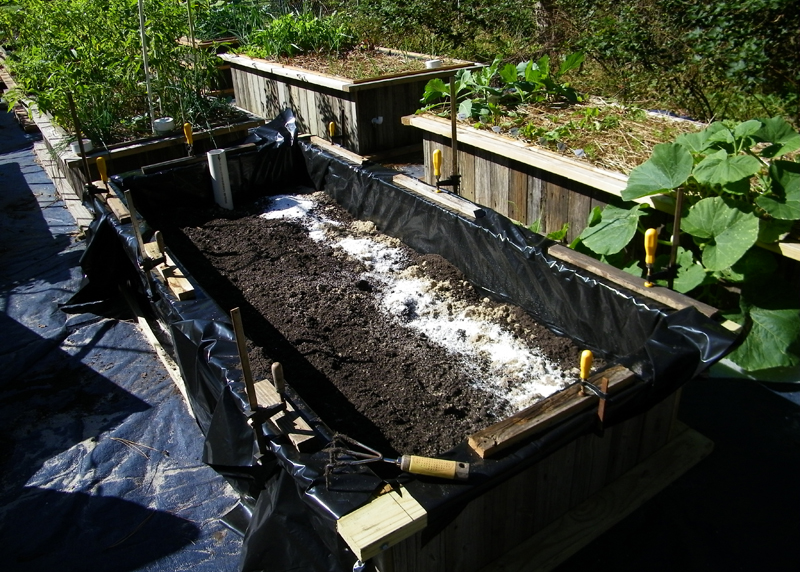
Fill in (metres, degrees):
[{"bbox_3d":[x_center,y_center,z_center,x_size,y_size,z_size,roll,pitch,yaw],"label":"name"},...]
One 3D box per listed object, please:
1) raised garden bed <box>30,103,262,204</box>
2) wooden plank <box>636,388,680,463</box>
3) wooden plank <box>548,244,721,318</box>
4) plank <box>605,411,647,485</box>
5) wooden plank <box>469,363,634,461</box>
[{"bbox_3d":[-2.226,-1.243,5.388,1.337,0.478,2.720,-20,32,-28],"label":"raised garden bed"},{"bbox_3d":[0.795,0.364,1.987,0.153,0.371,0.019,-20,32,-28],"label":"wooden plank"},{"bbox_3d":[0.781,-0.019,2.252,0.057,0.030,0.677,-20,32,-28],"label":"wooden plank"},{"bbox_3d":[0.671,0.410,1.917,0.146,0.373,0.019,-20,32,-28],"label":"plank"},{"bbox_3d":[0.400,0.316,1.651,0.512,0.034,0.054,-19,31,-26],"label":"wooden plank"}]

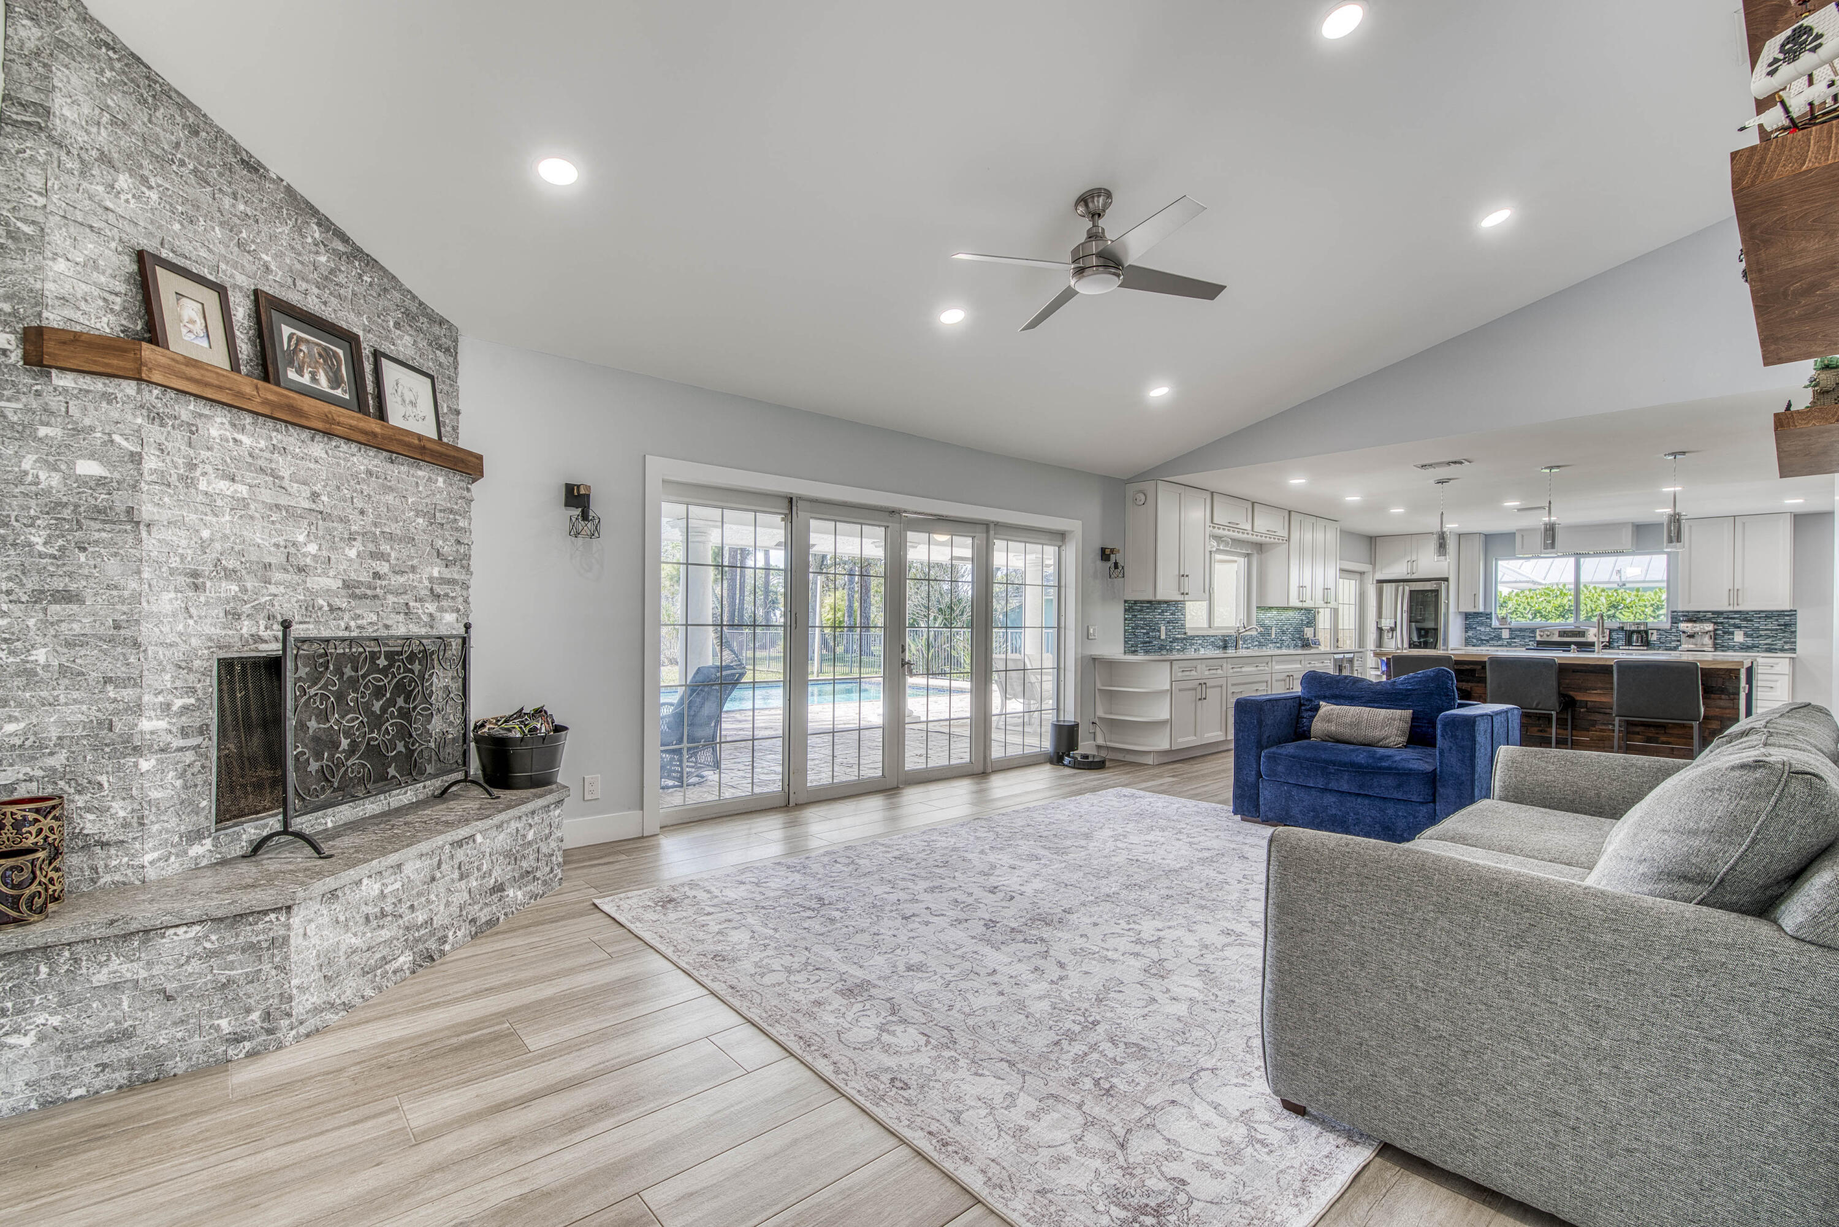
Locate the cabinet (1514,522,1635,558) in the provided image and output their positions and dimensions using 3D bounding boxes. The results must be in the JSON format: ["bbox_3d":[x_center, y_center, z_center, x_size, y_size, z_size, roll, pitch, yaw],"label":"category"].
[{"bbox_3d":[8.469,-0.935,9.912,0.326,0.342,1.137,1,-1,-40],"label":"cabinet"}]

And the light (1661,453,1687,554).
[{"bbox_3d":[5.598,-0.819,5.683,0.120,0.718,0.120,1,-1,-40],"label":"light"}]

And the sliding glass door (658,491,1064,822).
[{"bbox_3d":[-0.125,0.267,5.491,3.559,1.933,0.110,1,-1,-41],"label":"sliding glass door"}]

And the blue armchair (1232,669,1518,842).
[{"bbox_3d":[2.601,0.775,4.387,0.900,0.900,1.190,1,-1,-41],"label":"blue armchair"}]

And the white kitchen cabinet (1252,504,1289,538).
[{"bbox_3d":[3.726,-0.998,8.476,0.847,0.297,0.341,1,-1,-41],"label":"white kitchen cabinet"}]

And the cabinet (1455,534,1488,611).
[{"bbox_3d":[7.761,-0.565,10.748,0.326,1.067,0.240,1,-1,-40],"label":"cabinet"}]

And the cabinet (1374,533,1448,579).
[{"bbox_3d":[7.206,-0.791,11.069,0.600,0.605,0.905,1,-1,-41],"label":"cabinet"}]

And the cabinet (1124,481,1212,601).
[{"bbox_3d":[2.375,-0.653,7.300,0.949,1.073,0.341,1,-1,-41],"label":"cabinet"}]

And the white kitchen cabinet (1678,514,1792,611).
[{"bbox_3d":[9.383,-0.567,8.817,0.326,1.067,0.869,1,-1,-40],"label":"white kitchen cabinet"}]

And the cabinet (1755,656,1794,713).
[{"bbox_3d":[9.348,0.942,8.599,0.620,0.871,0.600,1,-1,-40],"label":"cabinet"}]

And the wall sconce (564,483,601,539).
[{"bbox_3d":[-1.722,-0.526,3.938,0.155,0.290,0.200,1,-1,-40],"label":"wall sconce"}]

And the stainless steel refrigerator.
[{"bbox_3d":[7.110,0.483,10.970,0.883,1.790,0.901,1,-1,-40],"label":"stainless steel refrigerator"}]

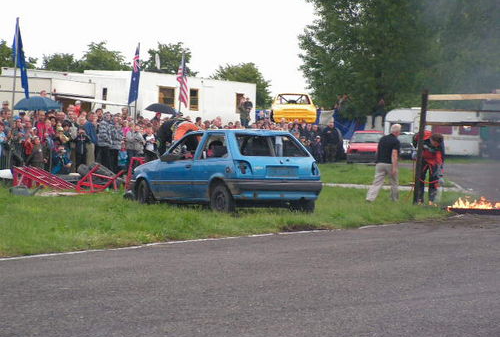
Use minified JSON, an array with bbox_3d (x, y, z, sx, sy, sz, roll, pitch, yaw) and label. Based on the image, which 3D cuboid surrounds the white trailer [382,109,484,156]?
[{"bbox_3d":[8.869,-1.687,91.000,4.800,2.400,2.100,-1,2,-38],"label":"white trailer"}]

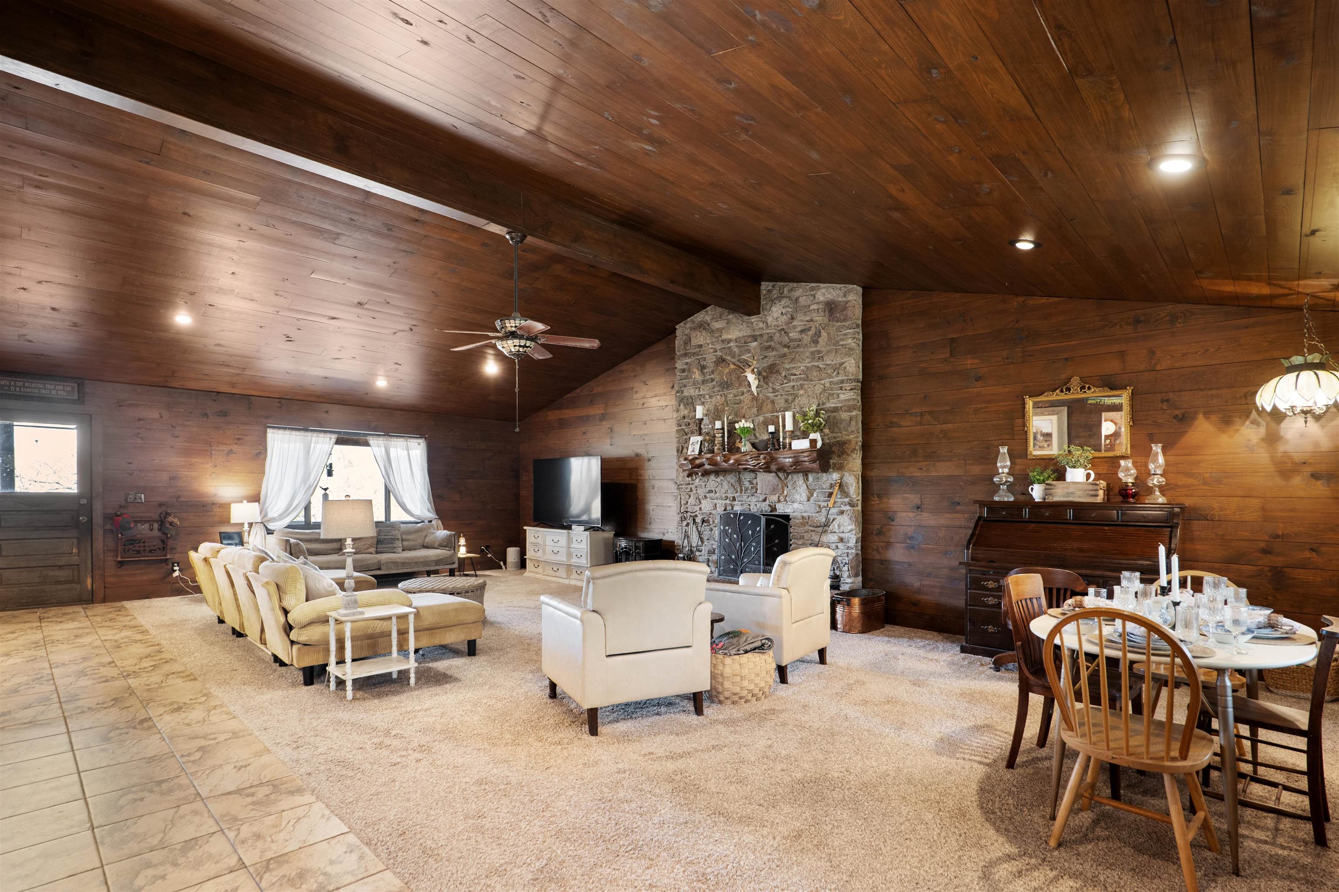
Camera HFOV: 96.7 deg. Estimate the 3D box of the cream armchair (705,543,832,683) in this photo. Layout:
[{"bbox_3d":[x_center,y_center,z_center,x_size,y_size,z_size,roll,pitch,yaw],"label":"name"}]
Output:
[{"bbox_3d":[0.695,1.196,4.539,0.812,0.904,0.762,-3,-6,40],"label":"cream armchair"}]

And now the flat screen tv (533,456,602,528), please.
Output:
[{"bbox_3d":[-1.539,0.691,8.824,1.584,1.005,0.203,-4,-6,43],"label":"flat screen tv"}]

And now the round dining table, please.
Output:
[{"bbox_3d":[2.171,1.143,2.587,1.452,0.736,0.884,4,-6,-39],"label":"round dining table"}]

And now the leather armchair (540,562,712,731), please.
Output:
[{"bbox_3d":[-0.278,1.124,3.674,0.792,0.904,0.812,3,-5,-28],"label":"leather armchair"}]

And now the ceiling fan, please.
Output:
[{"bbox_3d":[-1.213,-0.918,4.743,1.320,1.585,1.320,5,-6,-45],"label":"ceiling fan"}]

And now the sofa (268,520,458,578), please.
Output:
[{"bbox_3d":[-4.318,1.523,8.519,0.934,0.782,2.184,-4,-6,44],"label":"sofa"}]

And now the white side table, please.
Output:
[{"bbox_3d":[-1.925,1.334,3.897,0.437,0.498,0.315,4,-6,-43],"label":"white side table"}]

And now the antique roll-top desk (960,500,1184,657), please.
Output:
[{"bbox_3d":[3.113,1.063,4.626,1.422,1.219,0.660,-4,-6,43],"label":"antique roll-top desk"}]

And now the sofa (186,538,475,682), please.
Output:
[{"bbox_3d":[-3.060,1.263,5.152,1.605,0.812,2.783,5,-6,-45],"label":"sofa"}]

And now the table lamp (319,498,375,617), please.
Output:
[{"bbox_3d":[-2.057,0.707,3.862,0.350,0.746,0.350,4,-6,-43],"label":"table lamp"}]

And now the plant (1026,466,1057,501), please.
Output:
[{"bbox_3d":[3.091,0.318,4.946,0.223,0.287,0.213,-4,-6,43],"label":"plant"}]

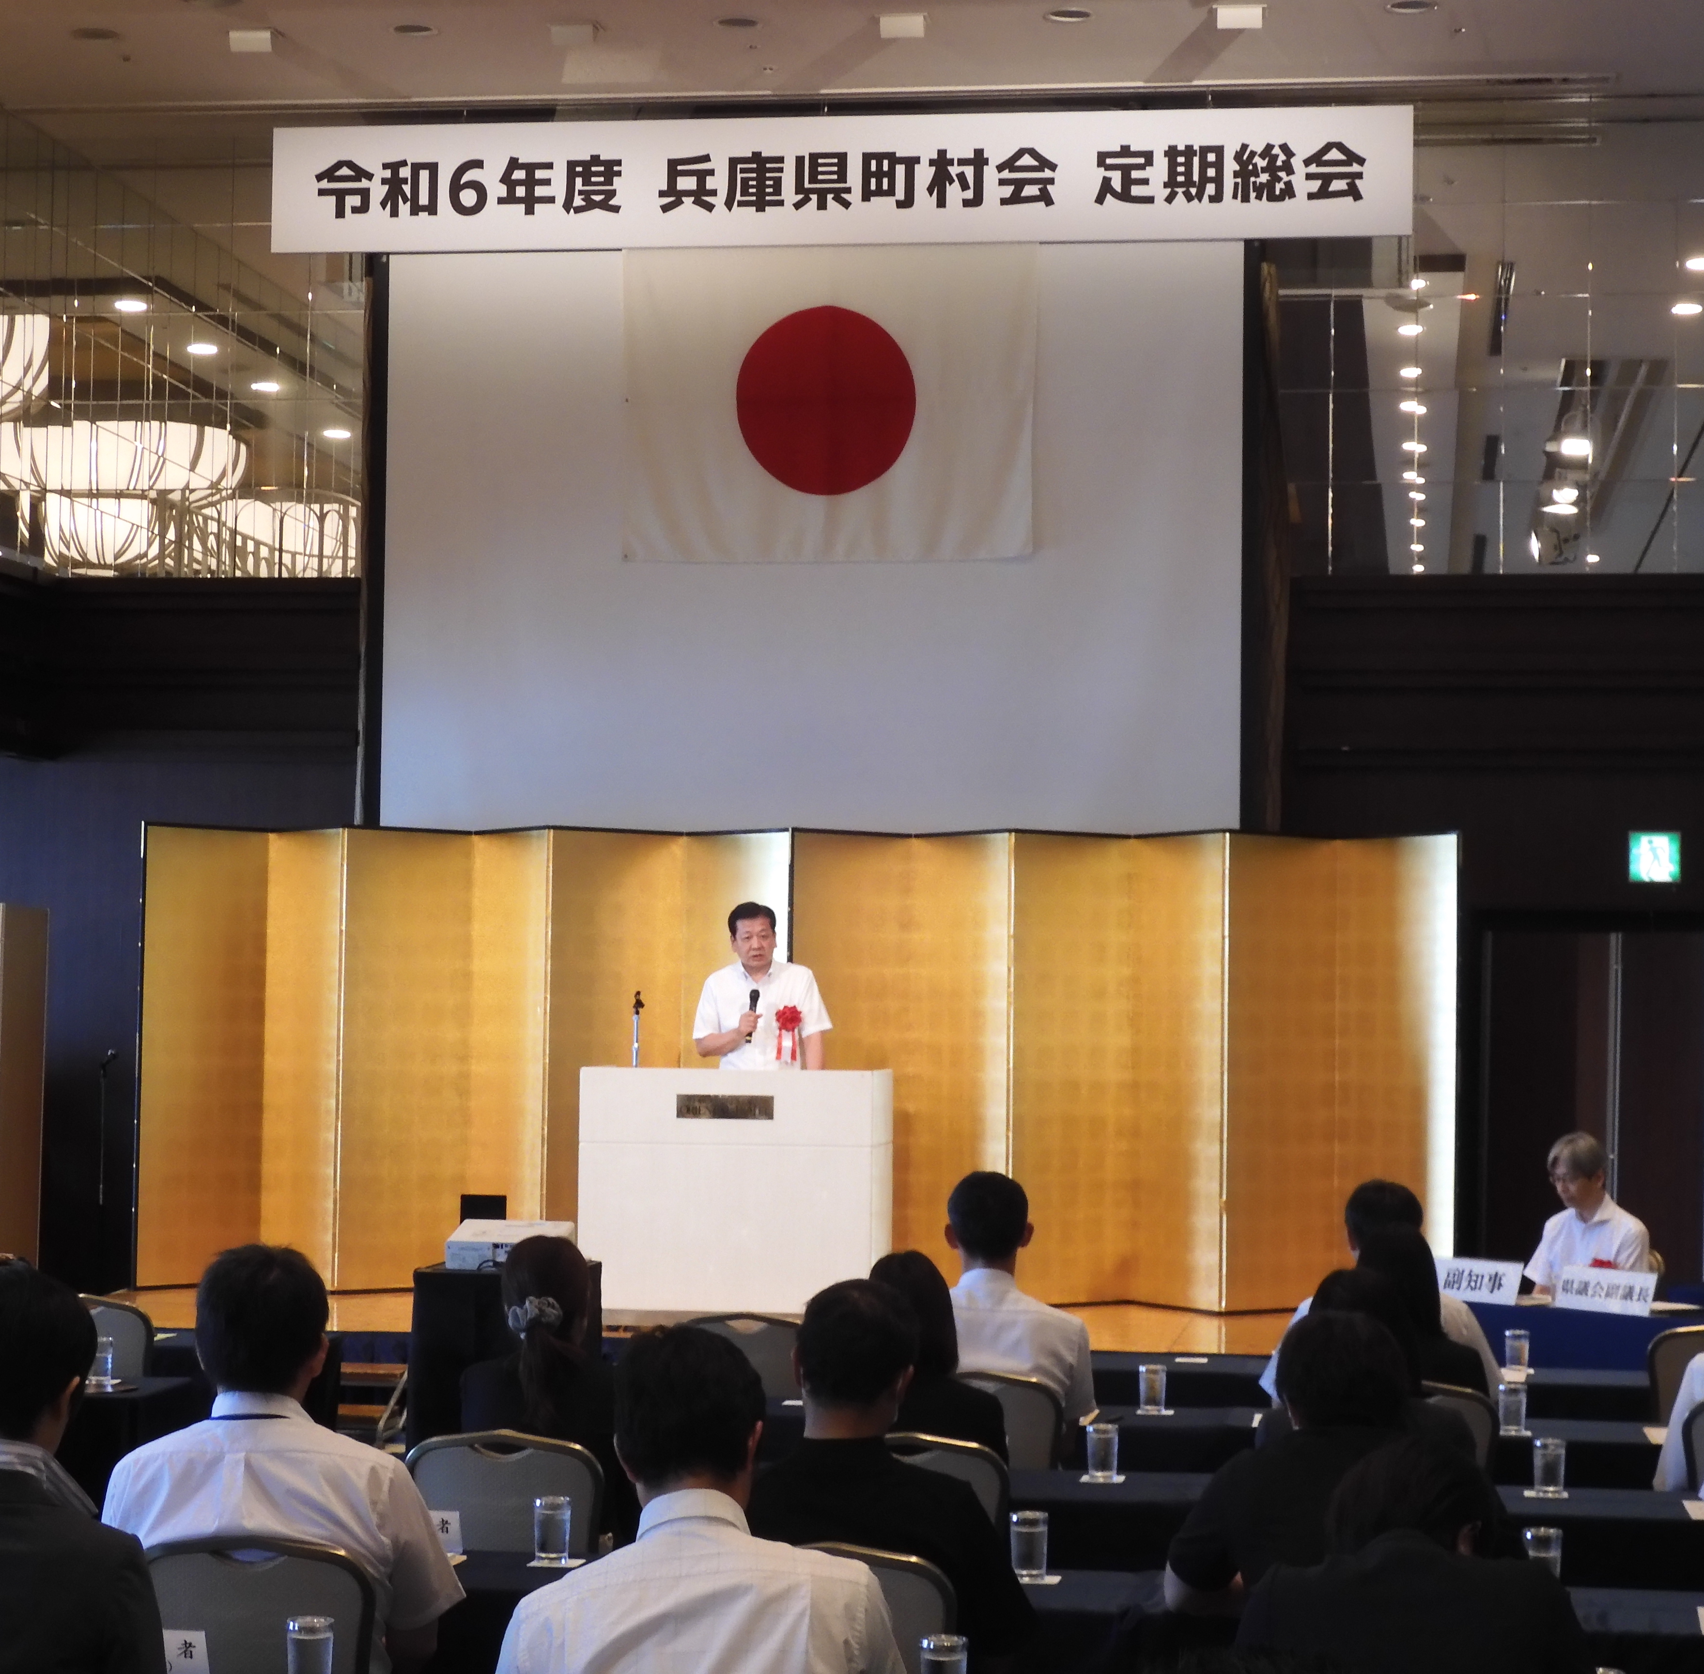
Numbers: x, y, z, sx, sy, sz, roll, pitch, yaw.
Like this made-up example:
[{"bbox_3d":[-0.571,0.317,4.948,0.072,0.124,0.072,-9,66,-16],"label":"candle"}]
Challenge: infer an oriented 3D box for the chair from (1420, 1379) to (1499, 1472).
[{"bbox_3d":[1.275,1.653,8.355,0.430,0.885,0.560,0,-3,8],"label":"chair"}]

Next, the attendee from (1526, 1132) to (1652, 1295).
[{"bbox_3d":[2.628,1.688,13.050,0.520,1.280,0.720,-2,-4,43],"label":"attendee"}]

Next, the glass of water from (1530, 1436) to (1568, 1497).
[{"bbox_3d":[1.438,1.299,7.567,0.066,0.110,0.066,1,-3,0],"label":"glass of water"}]

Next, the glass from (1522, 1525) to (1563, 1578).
[{"bbox_3d":[1.168,1.227,6.207,0.064,0.110,0.064,0,-3,6],"label":"glass"}]

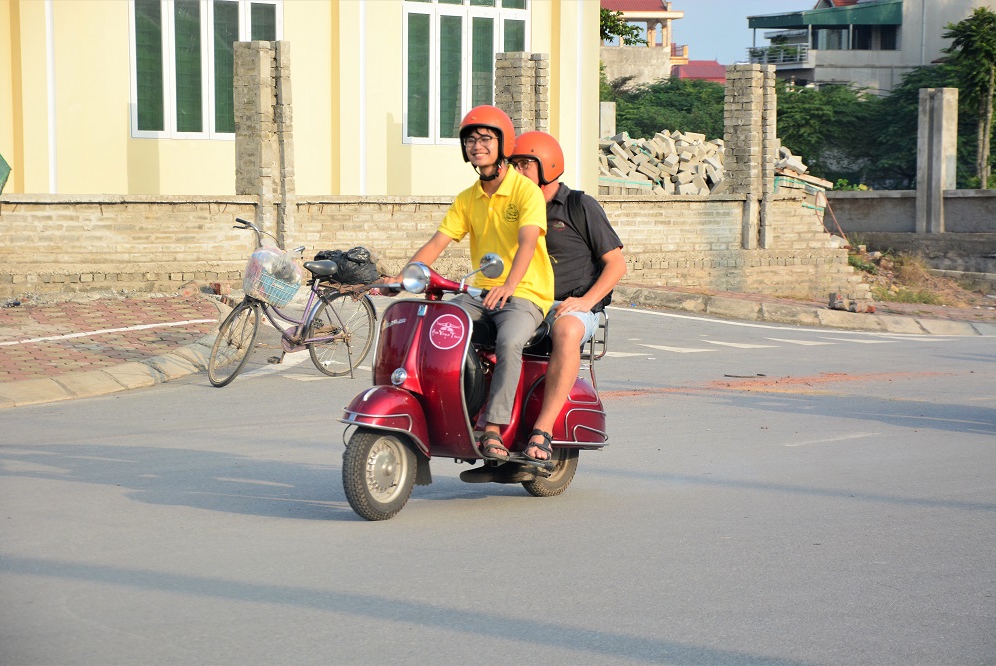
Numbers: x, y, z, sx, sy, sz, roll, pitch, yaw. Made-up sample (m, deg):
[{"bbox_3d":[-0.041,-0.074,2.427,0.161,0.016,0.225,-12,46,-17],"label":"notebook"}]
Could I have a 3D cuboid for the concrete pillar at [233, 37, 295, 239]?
[{"bbox_3d":[-1.921,-1.510,25.757,0.345,1.829,0.345,-2,4,-43],"label":"concrete pillar"}]

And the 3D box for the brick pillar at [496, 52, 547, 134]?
[{"bbox_3d":[0.218,-1.598,27.754,0.345,1.806,0.345,-2,4,-43],"label":"brick pillar"}]

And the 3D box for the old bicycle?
[{"bbox_3d":[-1.468,-0.198,21.760,1.640,1.110,0.560,-2,4,-42],"label":"old bicycle"}]

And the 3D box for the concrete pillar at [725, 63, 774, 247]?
[{"bbox_3d":[2.410,-1.681,29.652,0.345,1.762,0.345,-2,4,-43],"label":"concrete pillar"}]

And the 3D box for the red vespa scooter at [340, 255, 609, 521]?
[{"bbox_3d":[-0.122,0.211,13.455,0.700,1.100,1.760,3,4,38],"label":"red vespa scooter"}]

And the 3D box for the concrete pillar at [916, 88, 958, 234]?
[{"bbox_3d":[5.393,-2.099,37.941,0.345,1.772,0.345,3,4,42],"label":"concrete pillar"}]

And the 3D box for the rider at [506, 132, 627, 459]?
[{"bbox_3d":[0.180,-0.175,13.792,0.620,1.460,0.700,3,4,38],"label":"rider"}]

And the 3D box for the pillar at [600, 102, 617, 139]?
[{"bbox_3d":[1.582,-2.629,47.527,0.345,1.791,0.345,-2,4,-43],"label":"pillar"}]

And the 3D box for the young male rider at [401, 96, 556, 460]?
[{"bbox_3d":[-0.111,-0.209,13.446,0.660,1.540,0.740,3,4,38],"label":"young male rider"}]

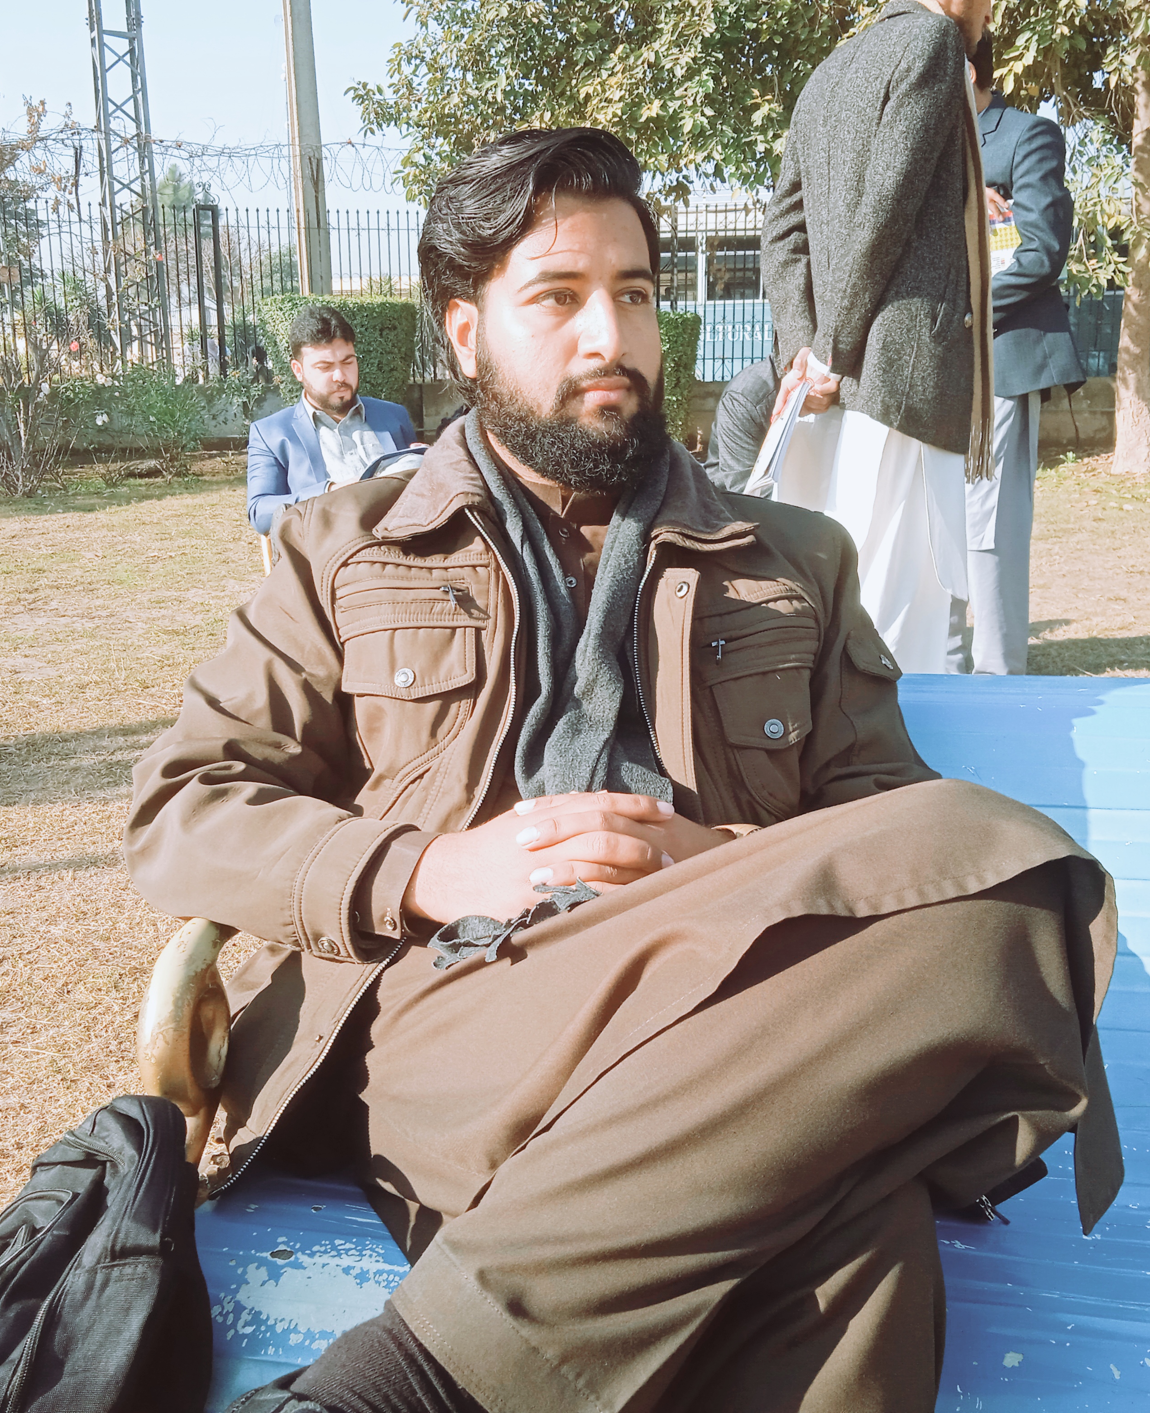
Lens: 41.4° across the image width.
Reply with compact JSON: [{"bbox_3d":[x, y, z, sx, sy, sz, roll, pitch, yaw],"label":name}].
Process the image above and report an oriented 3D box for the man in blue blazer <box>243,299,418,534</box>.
[{"bbox_3d":[-0.524,-0.405,3.779,0.560,1.170,0.780,-7,14,-27],"label":"man in blue blazer"}]

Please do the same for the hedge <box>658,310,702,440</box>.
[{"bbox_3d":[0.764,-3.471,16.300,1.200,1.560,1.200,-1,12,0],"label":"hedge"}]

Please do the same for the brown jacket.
[{"bbox_3d":[-0.019,0.051,1.229,0.650,0.570,0.430,-1,12,-4],"label":"brown jacket"}]

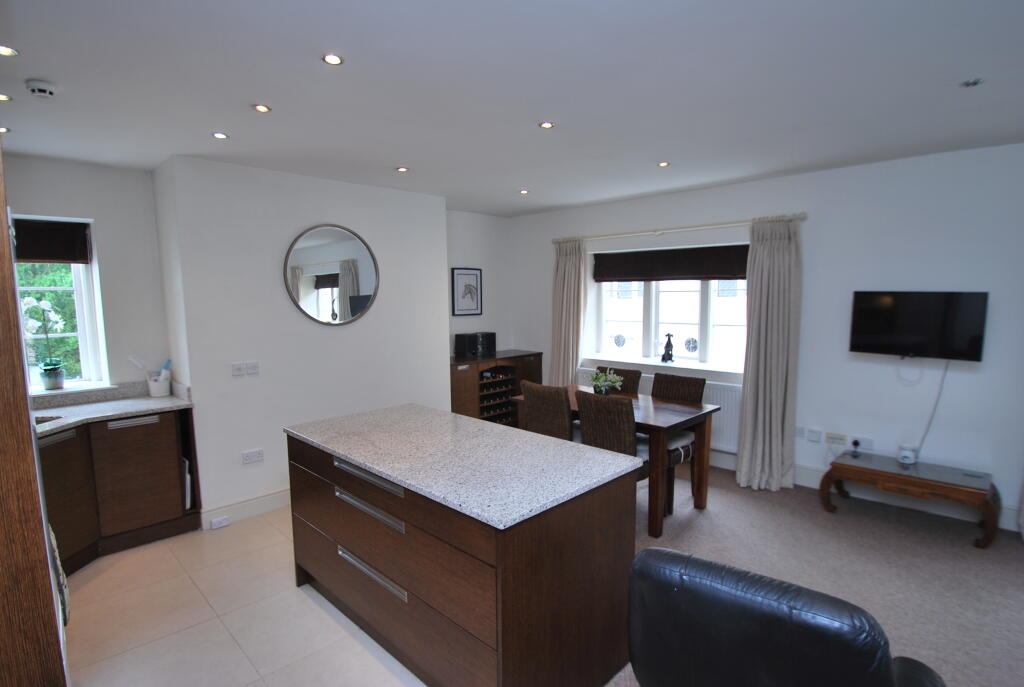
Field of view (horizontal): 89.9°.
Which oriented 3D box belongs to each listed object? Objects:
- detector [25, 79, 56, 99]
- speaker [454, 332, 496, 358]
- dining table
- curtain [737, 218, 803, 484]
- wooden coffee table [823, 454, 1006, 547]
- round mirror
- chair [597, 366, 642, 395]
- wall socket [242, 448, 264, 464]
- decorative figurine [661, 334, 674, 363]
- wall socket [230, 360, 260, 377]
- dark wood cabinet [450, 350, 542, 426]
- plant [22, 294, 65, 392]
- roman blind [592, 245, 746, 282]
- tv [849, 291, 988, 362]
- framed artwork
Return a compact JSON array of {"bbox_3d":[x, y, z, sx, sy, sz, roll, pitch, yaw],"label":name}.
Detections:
[{"bbox_3d":[-2.020,-1.084,2.202,0.108,0.042,0.108,5,8,43],"label":"detector"},{"bbox_3d":[-0.410,0.016,5.675,0.390,0.266,0.210,-3,7,-26],"label":"speaker"},{"bbox_3d":[0.761,0.815,3.930,1.310,0.754,0.790,5,8,43],"label":"dining table"},{"bbox_3d":[2.112,0.093,4.194,0.410,2.180,0.190,5,8,43],"label":"curtain"},{"bbox_3d":[2.765,1.069,3.606,0.960,0.360,0.420,5,8,43],"label":"wooden coffee table"},{"bbox_3d":[-1.384,-0.530,4.020,0.035,0.782,0.782,5,8,43],"label":"round mirror"},{"bbox_3d":[0.765,0.718,4.401,0.440,0.940,0.570,5,8,43],"label":"chair"},{"bbox_3d":[-1.899,0.832,3.768,0.012,0.088,0.147,5,8,43],"label":"wall socket"},{"bbox_3d":[1.611,0.041,5.312,0.115,0.300,0.140,-2,6,-14],"label":"decorative figurine"},{"bbox_3d":[-1.863,0.181,3.604,0.012,0.090,0.182,5,8,43],"label":"wall socket"},{"bbox_3d":[-0.315,0.577,5.733,0.500,0.863,1.440,5,8,43],"label":"dark wood cabinet"},{"bbox_3d":[-3.024,0.000,3.321,0.180,0.600,0.205,5,8,43],"label":"plant"},{"bbox_3d":[1.550,-0.790,5.180,1.724,0.320,0.080,5,8,43],"label":"roman blind"},{"bbox_3d":[2.830,-0.136,3.604,0.735,0.450,0.060,5,8,43],"label":"tv"},{"bbox_3d":[-0.483,-0.574,5.786,0.025,0.520,0.425,5,8,43],"label":"framed artwork"}]

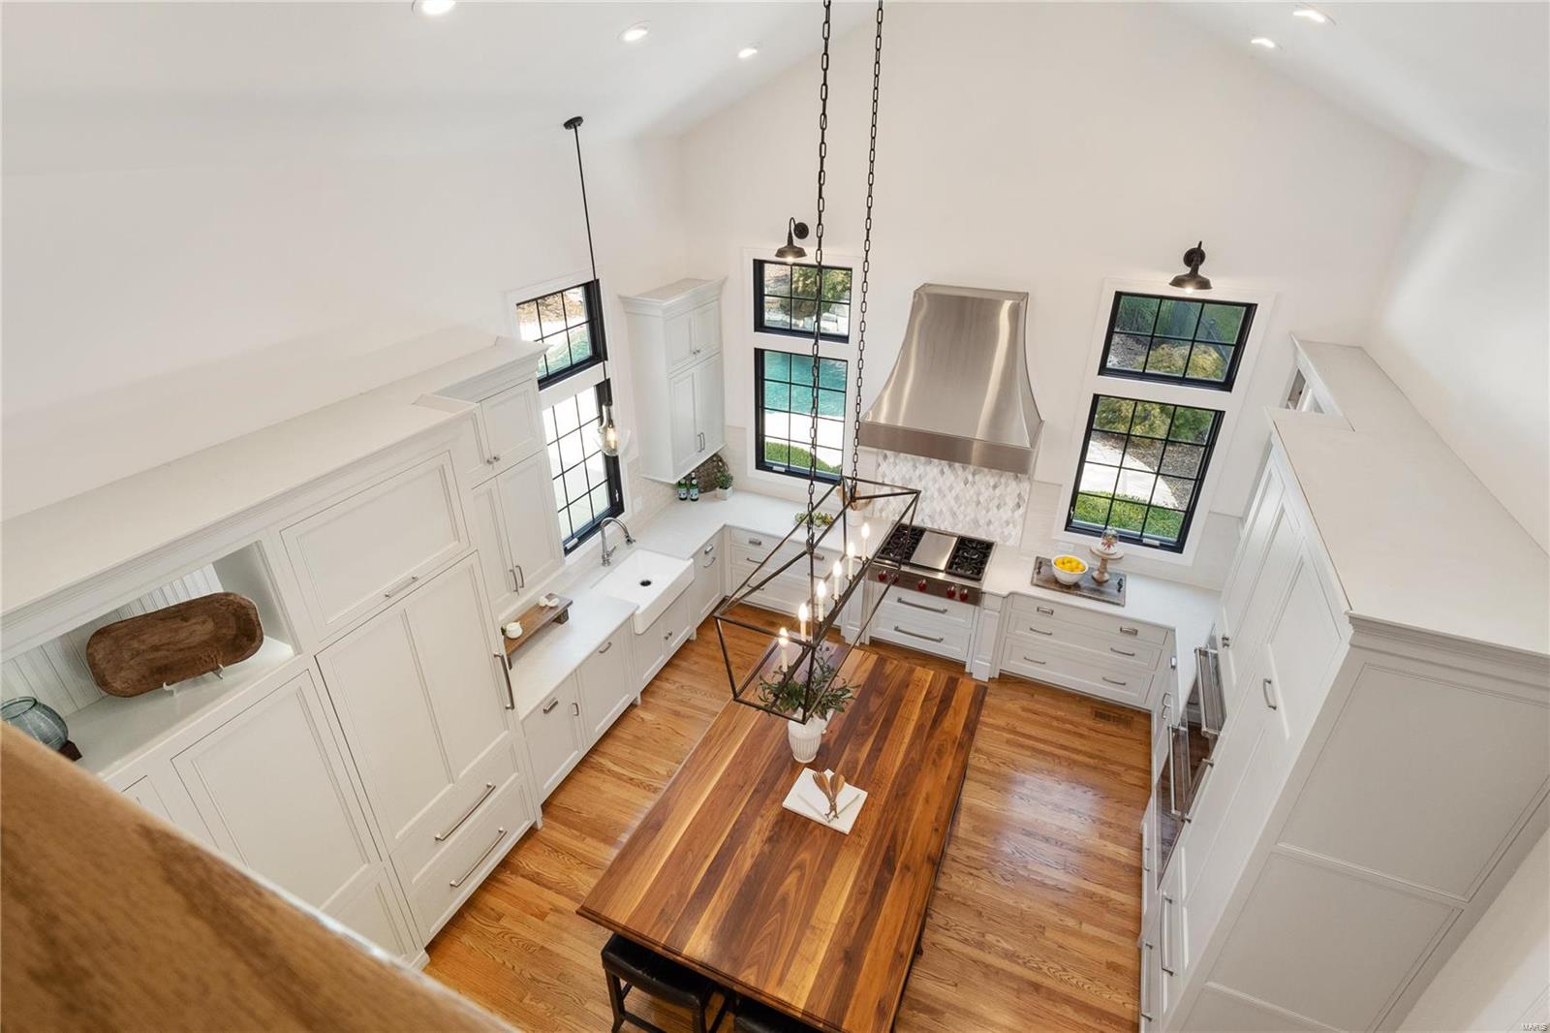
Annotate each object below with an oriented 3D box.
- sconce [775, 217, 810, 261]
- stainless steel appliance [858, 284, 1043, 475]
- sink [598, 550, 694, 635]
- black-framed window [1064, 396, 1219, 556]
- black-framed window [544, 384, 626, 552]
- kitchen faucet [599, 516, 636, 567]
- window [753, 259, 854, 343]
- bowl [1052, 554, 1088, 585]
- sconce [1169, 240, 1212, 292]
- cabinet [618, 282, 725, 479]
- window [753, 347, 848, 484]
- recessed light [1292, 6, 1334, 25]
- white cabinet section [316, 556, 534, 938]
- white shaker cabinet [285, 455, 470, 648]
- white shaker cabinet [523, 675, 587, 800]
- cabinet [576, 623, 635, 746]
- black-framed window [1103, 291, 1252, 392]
[{"bbox_3d":[0.151,-2.212,5.473,0.265,0.290,0.335,12,31,20],"label":"sconce"},{"bbox_3d":[1.355,-1.054,5.113,1.241,1.157,0.559,12,31,21],"label":"stainless steel appliance"},{"bbox_3d":[-1.089,0.569,5.550,0.574,0.226,0.800,12,31,21],"label":"sink"},{"bbox_3d":[2.741,-0.321,5.187,0.843,1.142,0.100,12,31,21],"label":"black-framed window"},{"bbox_3d":[-1.486,-0.377,5.286,0.100,1.166,0.846,12,31,21],"label":"black-framed window"},{"bbox_3d":[-1.286,0.232,5.624,0.280,0.440,0.150,12,31,20],"label":"kitchen faucet"},{"bbox_3d":[0.230,-1.779,5.694,0.855,0.589,0.100,12,31,21],"label":"window"},{"bbox_3d":[2.264,0.425,5.307,0.267,0.165,0.267,12,31,21],"label":"bowl"},{"bbox_3d":[2.756,-1.648,4.509,0.265,0.295,0.335,12,31,20],"label":"sconce"},{"bbox_3d":[-0.800,-1.196,6.015,0.400,1.575,1.090,12,31,20],"label":"cabinet"},{"bbox_3d":[0.228,-0.886,6.179,0.855,1.154,0.100,12,31,21],"label":"window"},{"bbox_3d":[2.185,-2.038,2.785,0.180,0.040,0.180,34,36,6],"label":"recessed light"},{"bbox_3d":[-1.998,1.212,3.749,0.620,2.040,0.888,13,30,20],"label":"white cabinet section"},{"bbox_3d":[-2.001,0.043,3.171,0.620,0.527,0.836,12,31,20],"label":"white shaker cabinet"},{"bbox_3d":[-1.719,1.428,4.724,0.590,0.770,0.510,12,31,20],"label":"white shaker cabinet"},{"bbox_3d":[-1.492,1.177,5.190,0.590,0.770,0.620,12,31,20],"label":"cabinet"},{"bbox_3d":[2.730,-1.201,4.716,0.837,0.583,0.100,12,31,21],"label":"black-framed window"}]

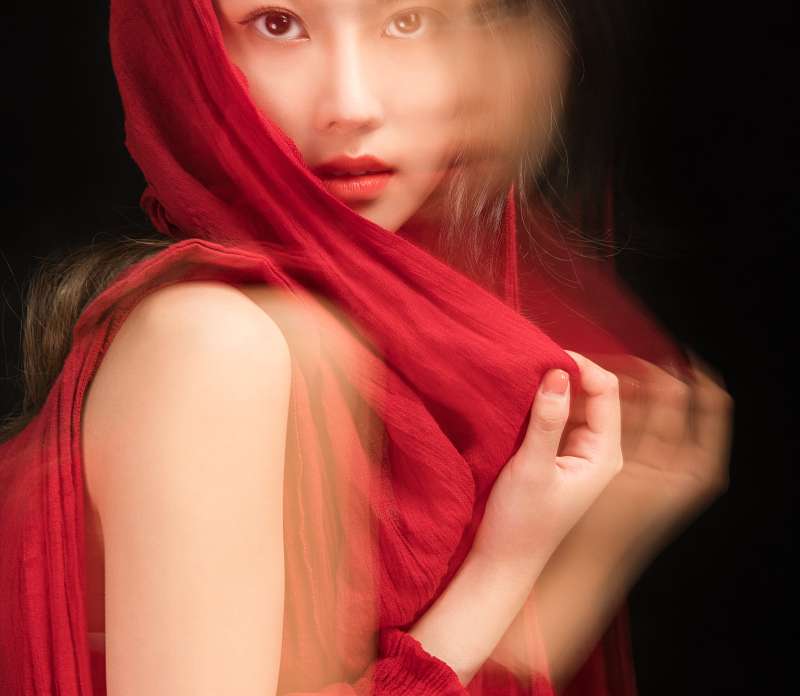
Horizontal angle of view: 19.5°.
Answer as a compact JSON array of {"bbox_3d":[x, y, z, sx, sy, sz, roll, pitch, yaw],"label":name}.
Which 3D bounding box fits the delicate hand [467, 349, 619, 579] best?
[{"bbox_3d":[0.075,0.061,1.115,0.056,0.119,0.078,23,-2,-12],"label":"delicate hand"}]

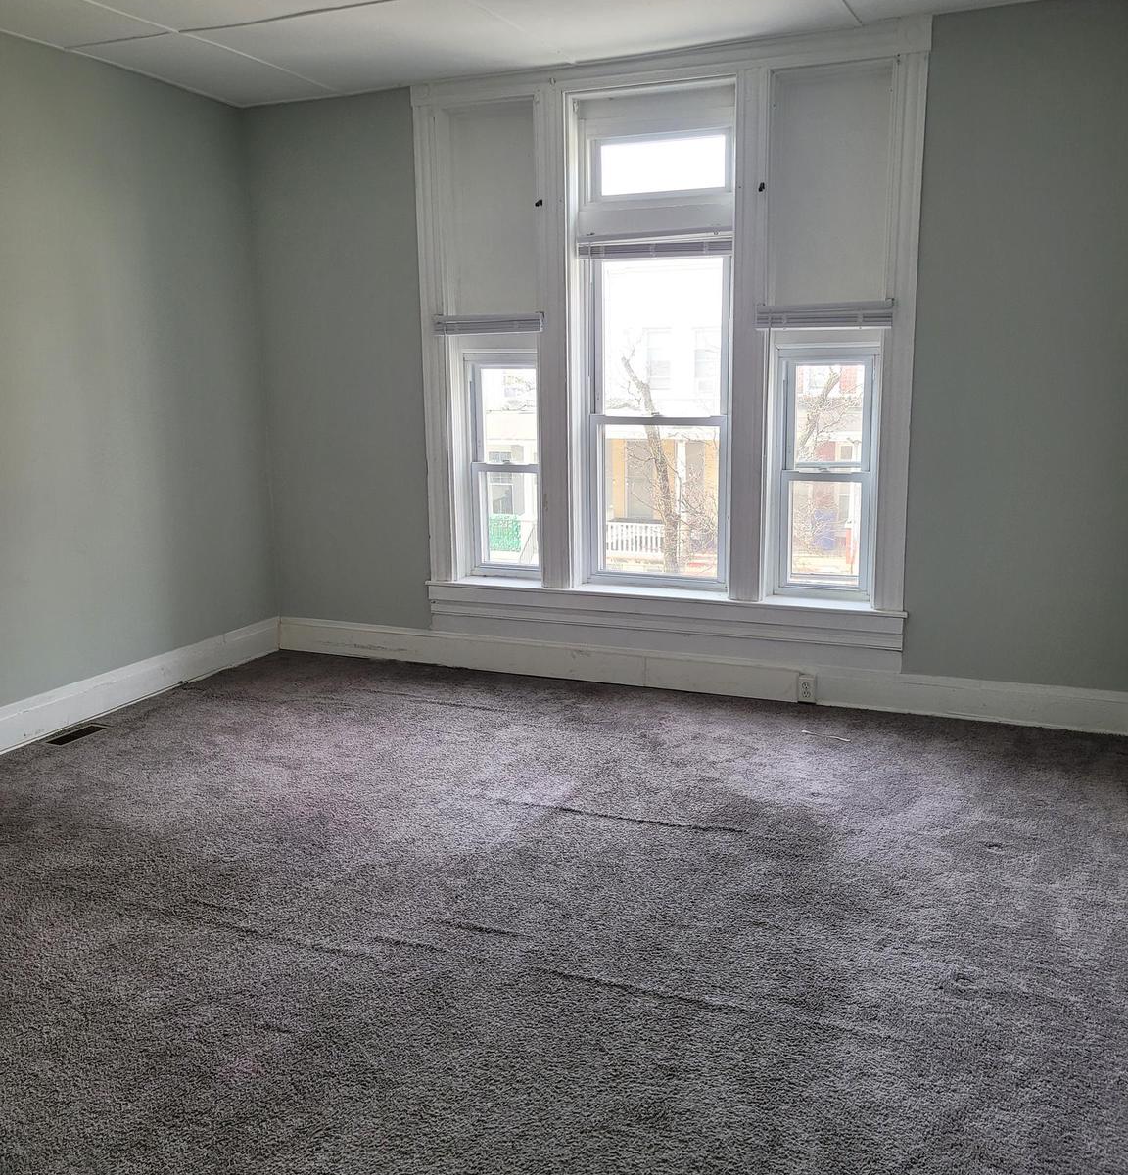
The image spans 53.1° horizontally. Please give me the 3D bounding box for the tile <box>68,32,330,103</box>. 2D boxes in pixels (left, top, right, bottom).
[{"bbox_3d":[-1.566,-2.292,5.024,0.585,0.020,1.155,4,12,23],"label":"tile"}]

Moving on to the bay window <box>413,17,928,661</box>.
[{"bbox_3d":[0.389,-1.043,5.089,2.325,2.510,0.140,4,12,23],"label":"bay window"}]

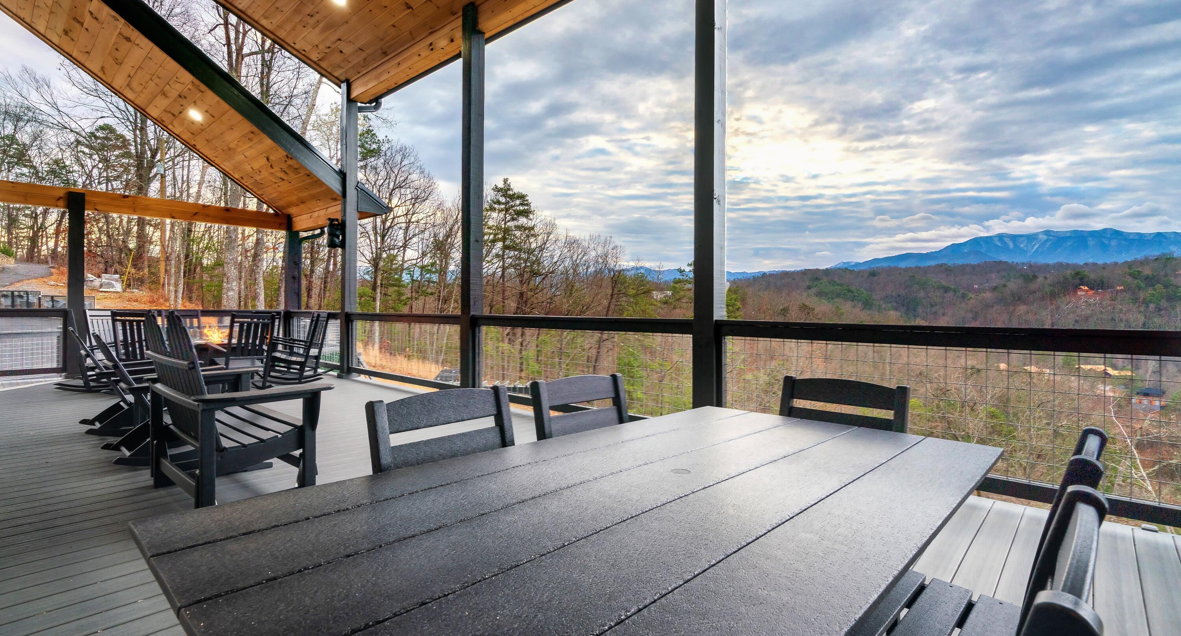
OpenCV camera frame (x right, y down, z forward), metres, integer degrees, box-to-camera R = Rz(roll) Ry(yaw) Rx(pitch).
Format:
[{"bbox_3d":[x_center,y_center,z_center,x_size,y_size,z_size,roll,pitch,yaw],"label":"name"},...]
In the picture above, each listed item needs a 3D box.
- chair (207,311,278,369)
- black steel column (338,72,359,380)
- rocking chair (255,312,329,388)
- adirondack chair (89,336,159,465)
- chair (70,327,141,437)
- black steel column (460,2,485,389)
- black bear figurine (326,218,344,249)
[{"bbox_3d":[-4.839,0.464,7.232,0.870,1.060,0.670,1,1,31],"label":"chair"},{"bbox_3d":[-3.984,-1.444,8.668,0.178,4.850,0.178,1,1,44],"label":"black steel column"},{"bbox_3d":[-4.574,0.461,8.002,0.870,1.050,0.670,0,1,-31],"label":"rocking chair"},{"bbox_3d":[-3.118,0.576,3.941,0.760,0.940,0.880,1,1,41],"label":"adirondack chair"},{"bbox_3d":[-4.080,0.561,4.743,0.760,0.940,0.880,1,1,42],"label":"chair"},{"bbox_3d":[-1.383,-1.301,6.182,0.178,4.657,0.178,1,1,44],"label":"black steel column"},{"bbox_3d":[-4.070,-1.360,8.440,0.210,0.490,0.210,1,1,43],"label":"black bear figurine"}]

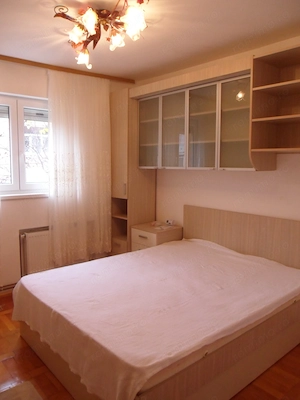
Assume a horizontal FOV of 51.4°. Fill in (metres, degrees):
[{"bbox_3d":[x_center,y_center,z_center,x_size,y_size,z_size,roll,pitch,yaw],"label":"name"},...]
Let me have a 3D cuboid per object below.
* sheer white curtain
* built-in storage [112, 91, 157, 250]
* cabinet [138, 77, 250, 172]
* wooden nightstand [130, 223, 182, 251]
[{"bbox_3d":[-0.873,-0.359,3.986,0.840,2.340,0.120,-6,10,-40],"label":"sheer white curtain"},{"bbox_3d":[-0.256,-0.227,4.299,0.447,2.352,0.517,-6,10,-40],"label":"built-in storage"},{"bbox_3d":[0.494,-0.754,3.461,0.297,0.862,1.598,-6,10,-40],"label":"cabinet"},{"bbox_3d":[0.087,0.672,3.979,0.473,0.656,0.502,-6,10,-40],"label":"wooden nightstand"}]

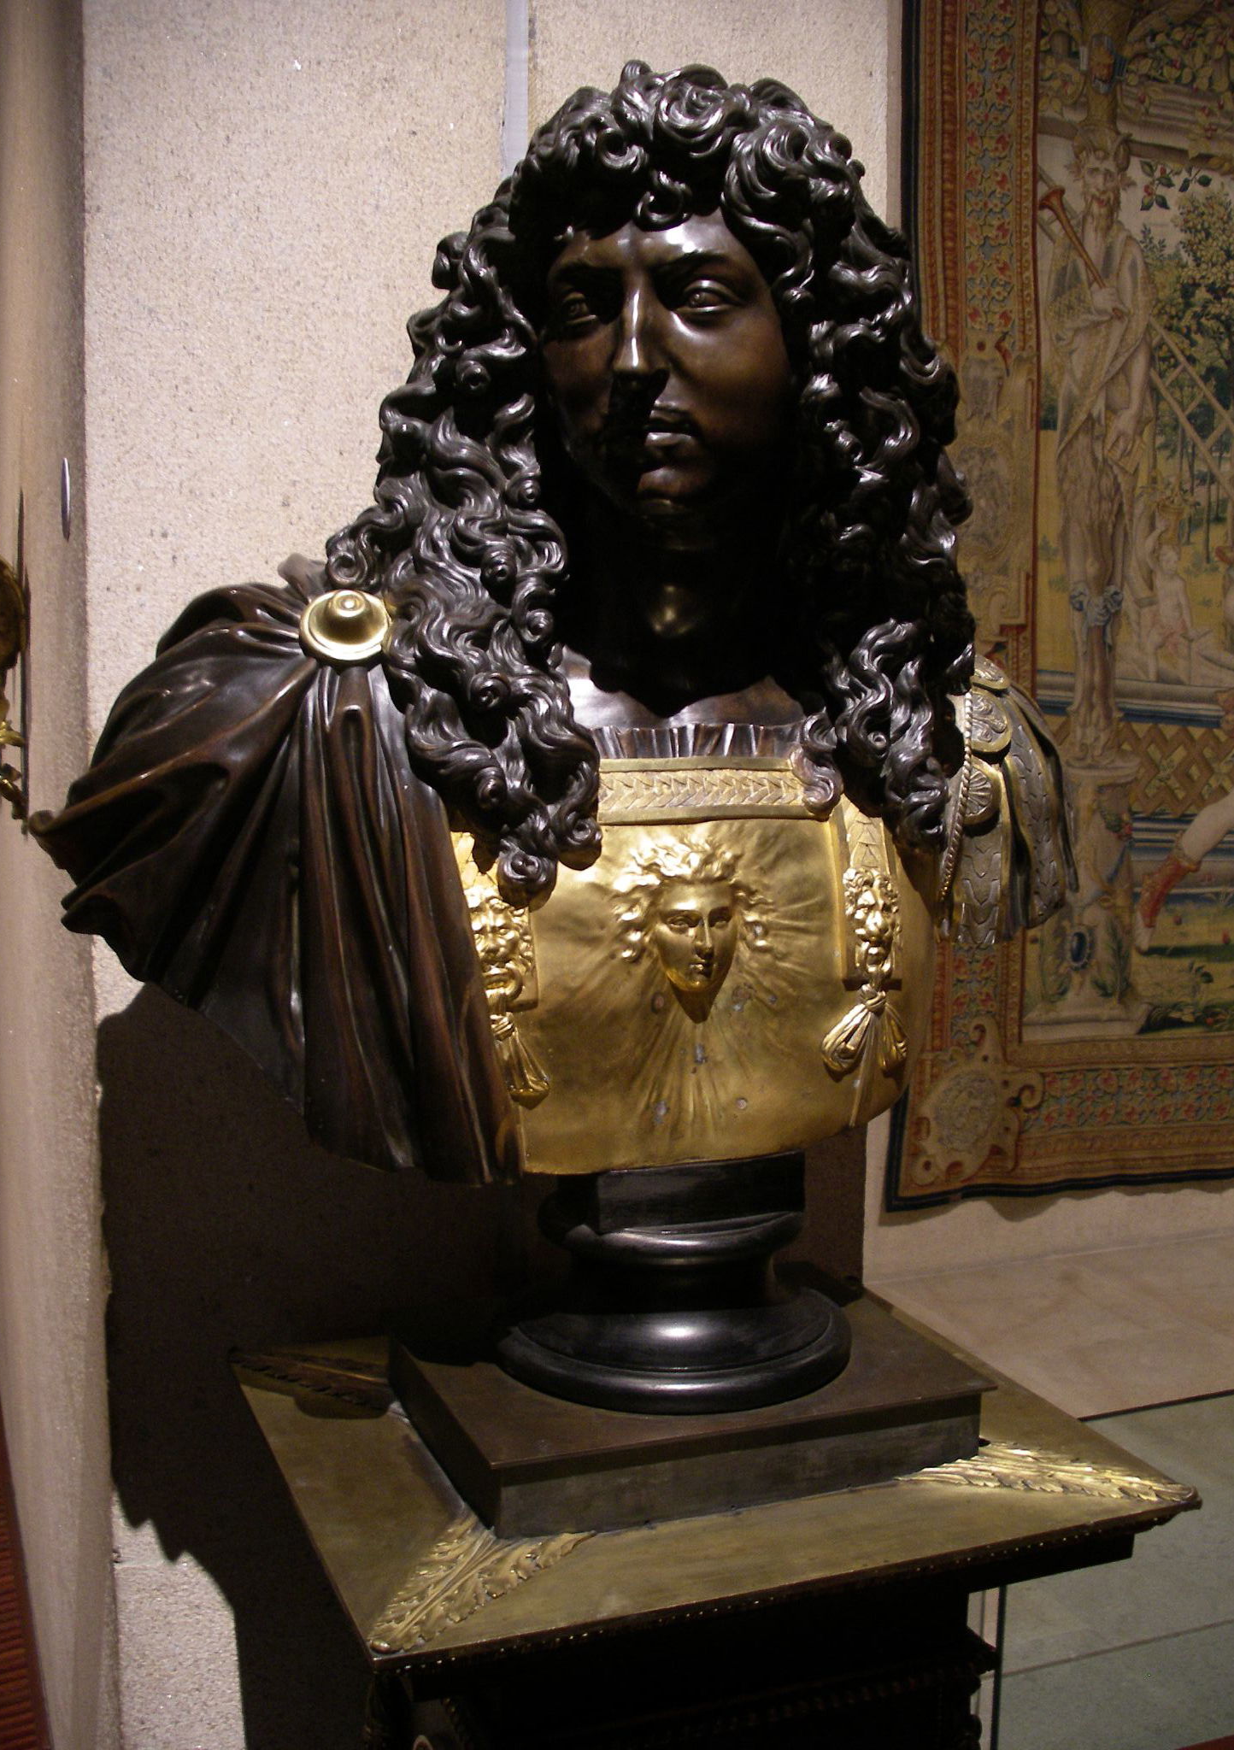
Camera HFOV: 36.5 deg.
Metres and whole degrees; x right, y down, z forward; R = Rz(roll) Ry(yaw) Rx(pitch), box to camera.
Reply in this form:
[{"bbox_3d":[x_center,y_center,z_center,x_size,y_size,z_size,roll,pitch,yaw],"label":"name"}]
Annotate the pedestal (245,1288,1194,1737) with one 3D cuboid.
[{"bbox_3d":[0.032,0.863,1.363,0.540,1.076,0.461,-2,7,-21],"label":"pedestal"}]

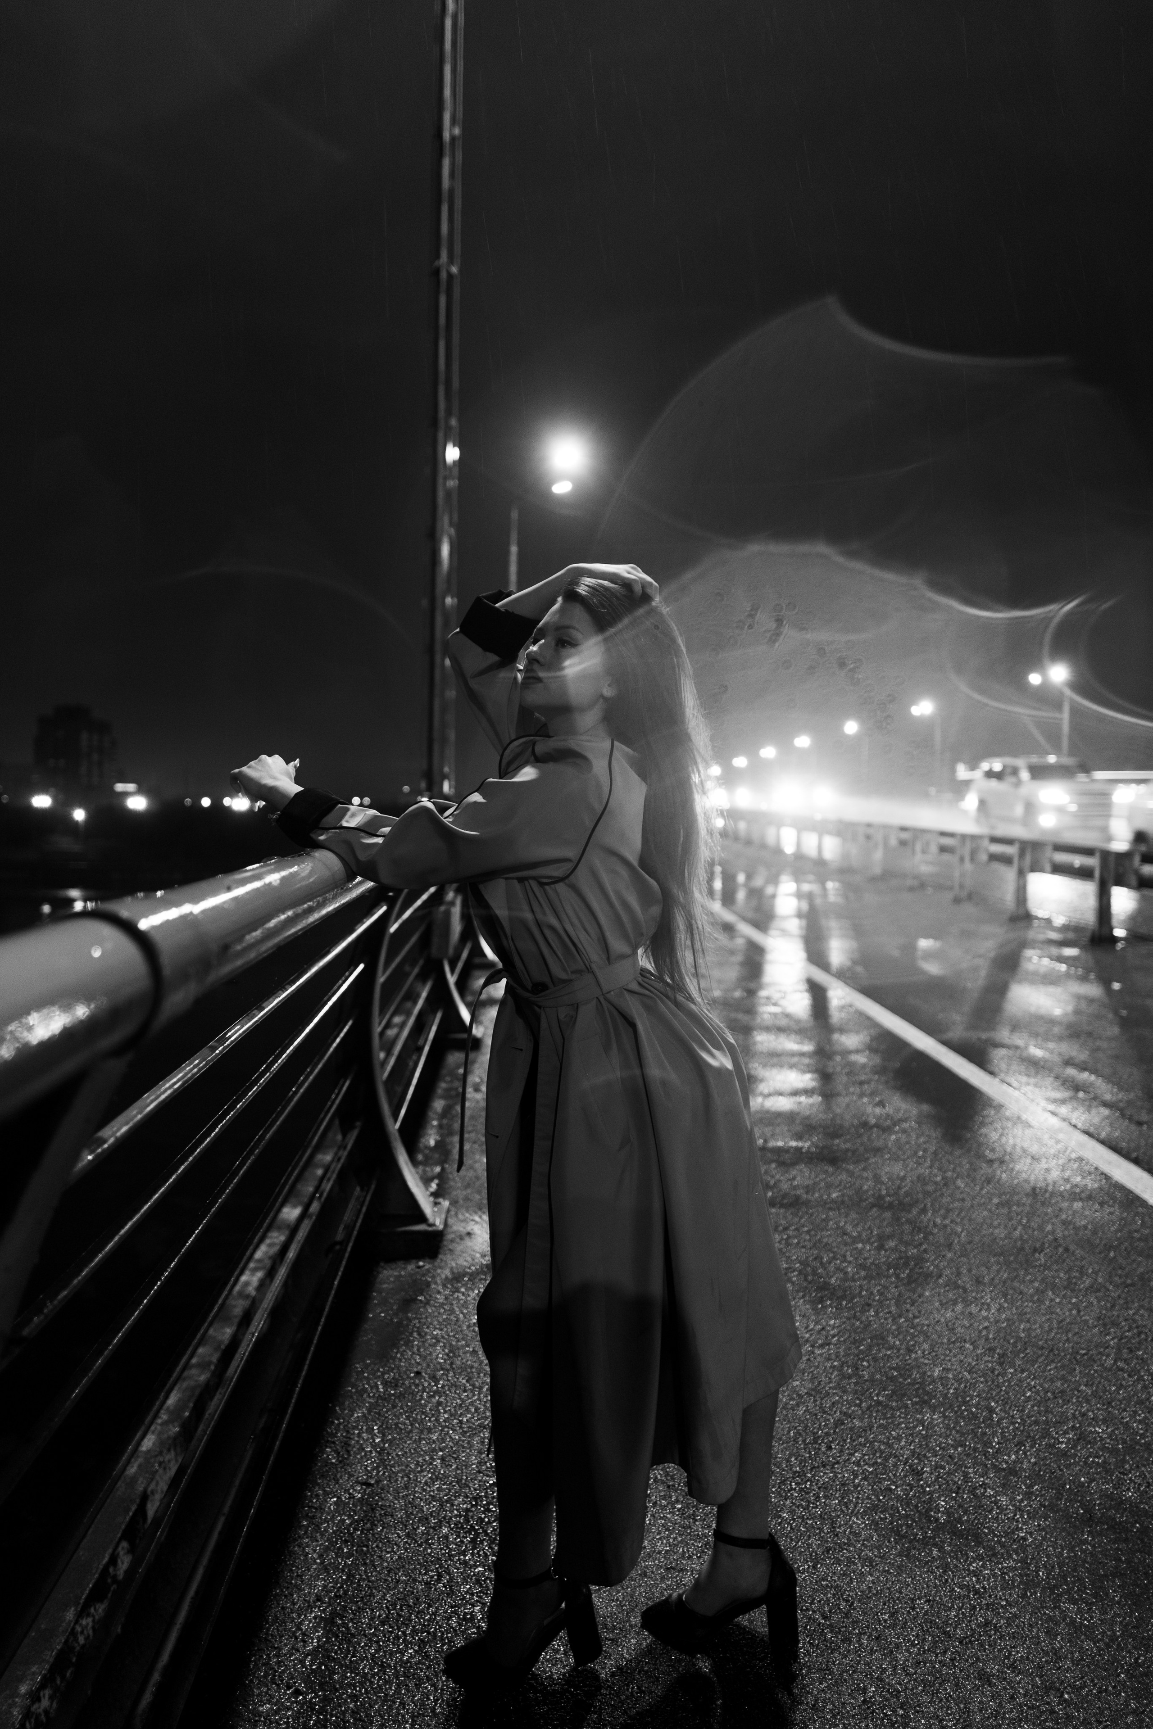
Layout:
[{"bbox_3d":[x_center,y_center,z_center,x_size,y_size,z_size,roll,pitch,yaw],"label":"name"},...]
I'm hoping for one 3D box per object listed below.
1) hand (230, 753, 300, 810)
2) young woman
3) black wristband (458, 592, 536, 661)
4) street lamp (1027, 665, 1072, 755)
[{"bbox_3d":[-0.516,-0.138,1.910,0.130,0.100,0.100,4,4,44],"label":"hand"},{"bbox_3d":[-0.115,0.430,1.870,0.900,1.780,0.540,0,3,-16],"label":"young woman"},{"bbox_3d":[-0.132,-0.399,1.930,0.120,0.075,0.100,32,18,0],"label":"black wristband"},{"bbox_3d":[28.770,-6.761,70.000,2.200,9.900,0.500,1,3,1],"label":"street lamp"}]

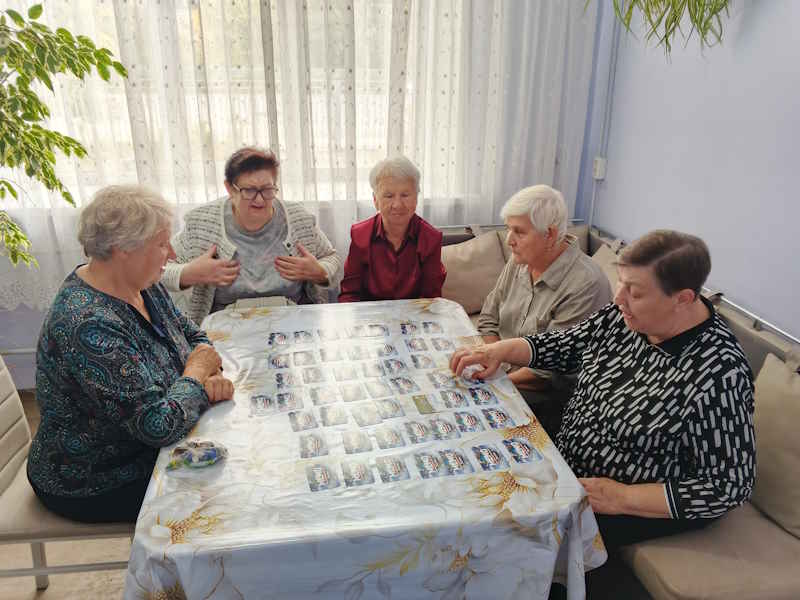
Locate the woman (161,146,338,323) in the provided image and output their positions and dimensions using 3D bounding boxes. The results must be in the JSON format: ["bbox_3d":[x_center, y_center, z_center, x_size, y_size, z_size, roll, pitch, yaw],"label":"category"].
[{"bbox_3d":[-0.510,0.108,2.296,0.620,1.290,0.660,-5,22,-12],"label":"woman"}]

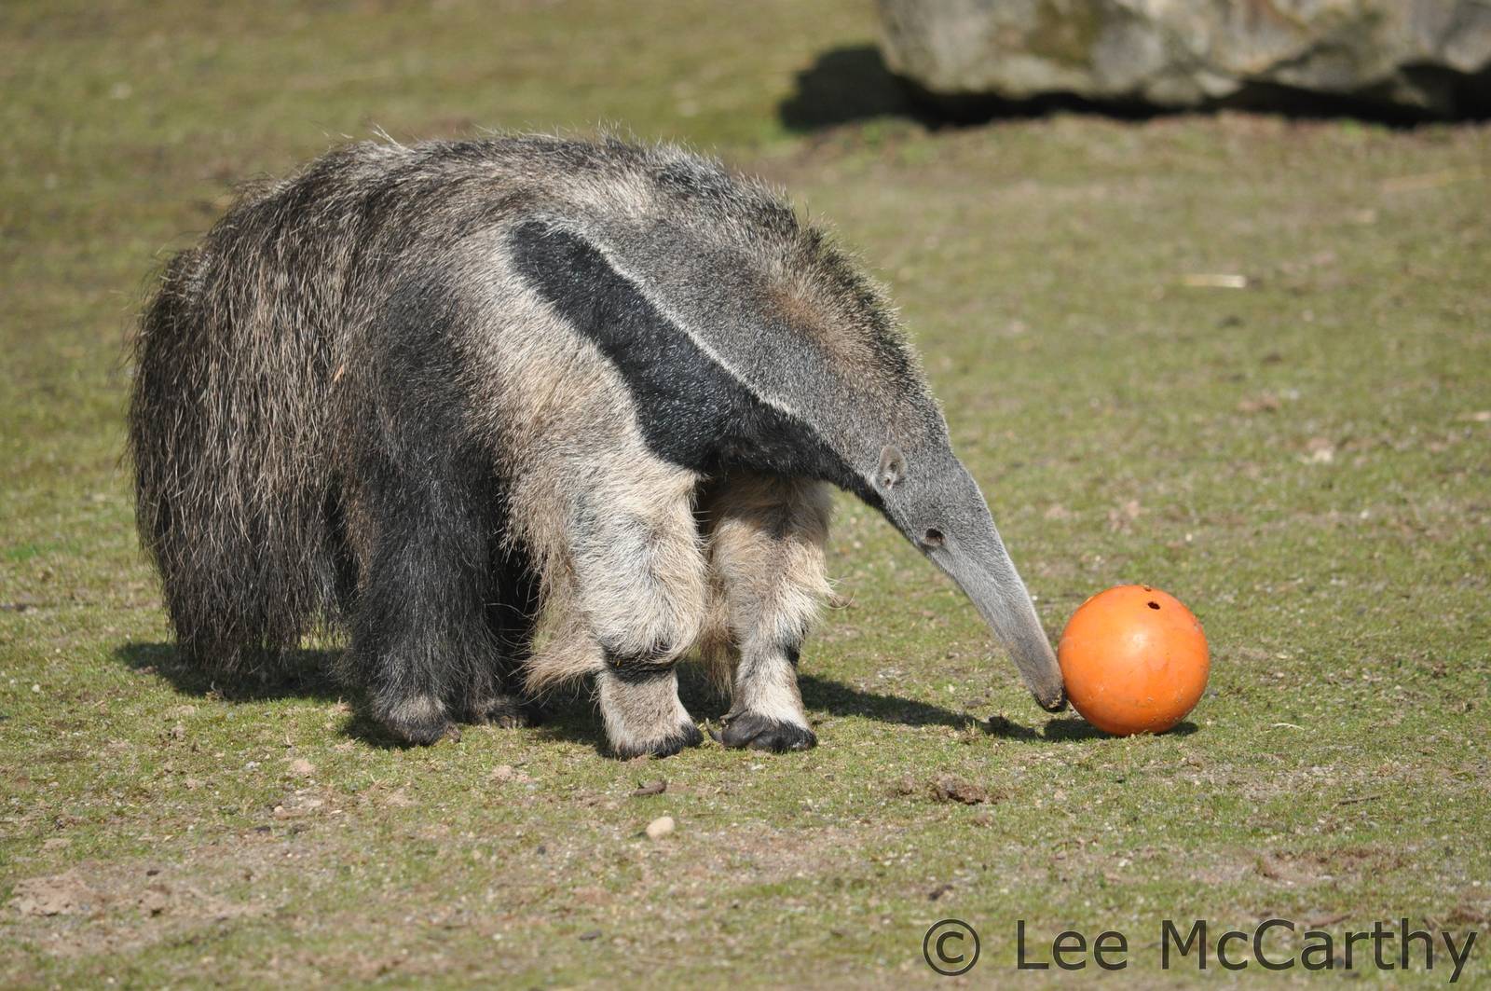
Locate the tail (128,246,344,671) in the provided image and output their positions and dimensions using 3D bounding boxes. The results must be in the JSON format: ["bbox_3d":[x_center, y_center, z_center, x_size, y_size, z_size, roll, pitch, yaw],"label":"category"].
[{"bbox_3d":[-0.597,-0.043,17.486,0.270,0.475,0.190,5,8,36],"label":"tail"}]

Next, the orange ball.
[{"bbox_3d":[0.440,0.186,16.886,0.170,0.170,0.170,0,6,0],"label":"orange ball"}]

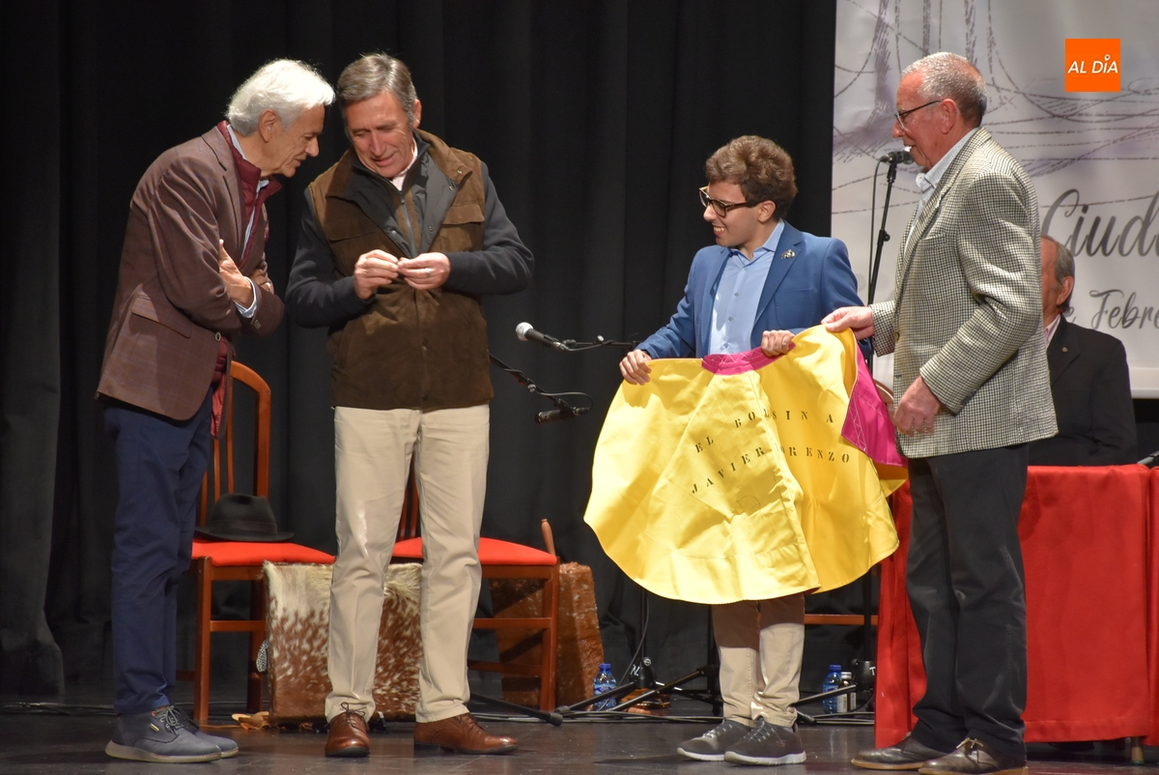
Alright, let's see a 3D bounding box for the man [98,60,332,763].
[{"bbox_3d":[-0.911,0.063,15.700,0.580,1.760,0.520,1,1,18],"label":"man"}]

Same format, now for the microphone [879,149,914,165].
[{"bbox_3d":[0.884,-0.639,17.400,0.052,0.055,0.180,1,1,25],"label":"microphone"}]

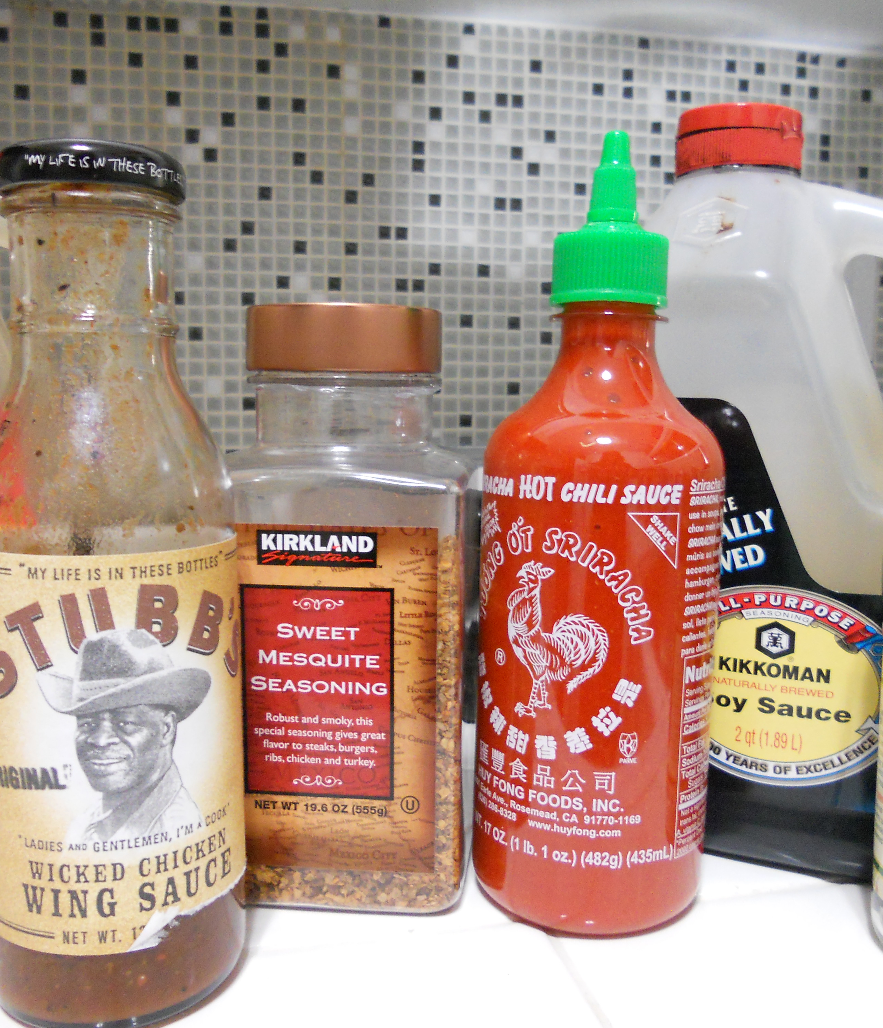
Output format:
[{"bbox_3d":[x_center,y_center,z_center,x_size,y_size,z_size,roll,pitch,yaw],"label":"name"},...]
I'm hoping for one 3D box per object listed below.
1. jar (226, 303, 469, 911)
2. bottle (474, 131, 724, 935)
[{"bbox_3d":[-0.027,0.025,0.327,0.067,0.172,0.065,1,7,4],"label":"jar"},{"bbox_3d":[0.046,0.003,0.313,0.069,0.220,0.069,4,8,28],"label":"bottle"}]

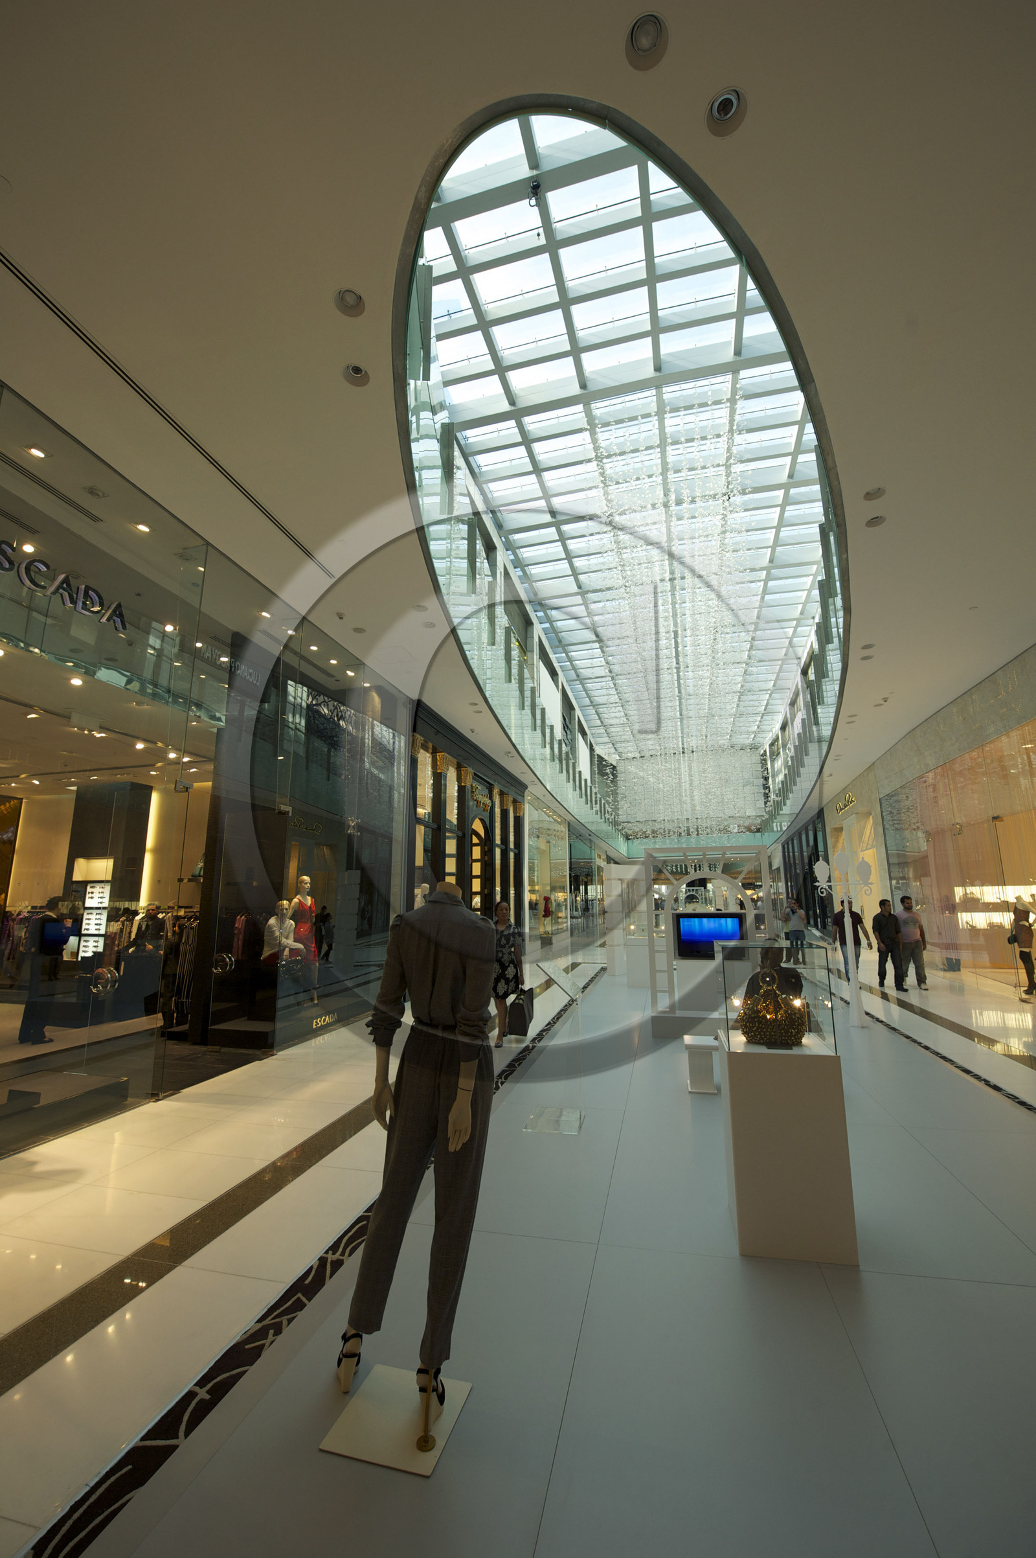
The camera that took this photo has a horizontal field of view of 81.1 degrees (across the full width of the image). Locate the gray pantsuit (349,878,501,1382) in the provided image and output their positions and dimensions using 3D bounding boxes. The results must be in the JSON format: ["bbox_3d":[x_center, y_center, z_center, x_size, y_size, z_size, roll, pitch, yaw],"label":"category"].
[{"bbox_3d":[-0.331,1.164,2.210,0.500,1.492,0.334,-6,-13,24],"label":"gray pantsuit"}]

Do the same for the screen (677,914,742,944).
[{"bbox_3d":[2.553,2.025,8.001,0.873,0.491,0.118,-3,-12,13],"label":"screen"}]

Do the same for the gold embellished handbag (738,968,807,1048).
[{"bbox_3d":[1.335,1.202,3.193,0.334,0.378,0.186,-3,-12,13],"label":"gold embellished handbag"}]

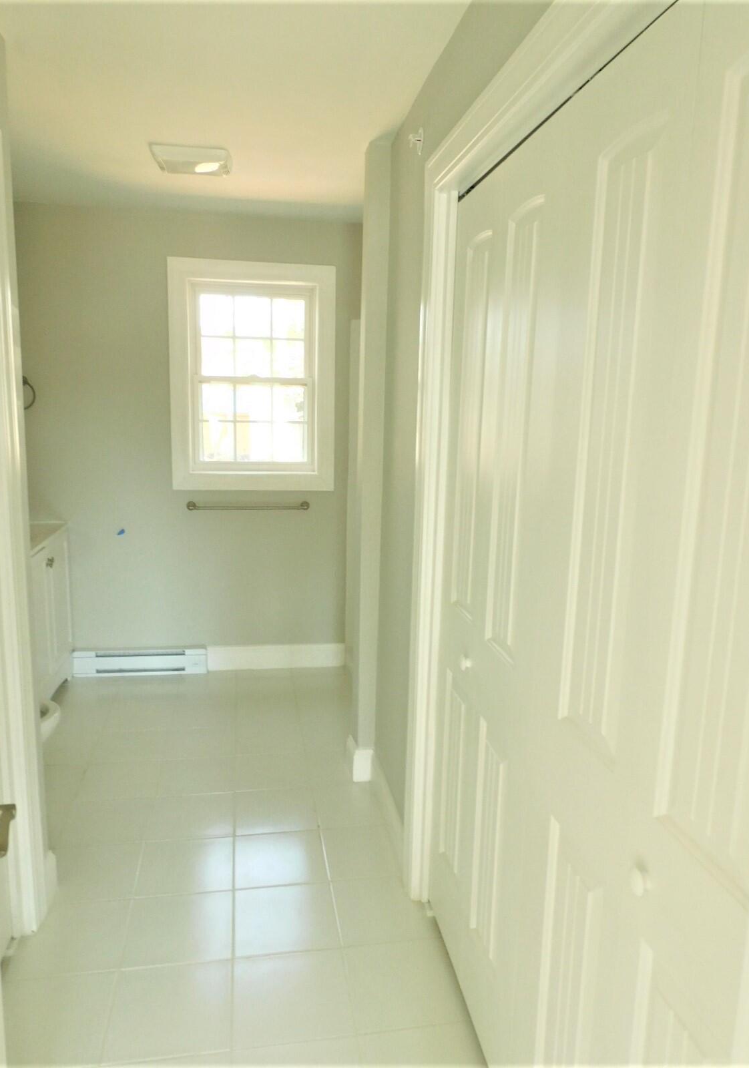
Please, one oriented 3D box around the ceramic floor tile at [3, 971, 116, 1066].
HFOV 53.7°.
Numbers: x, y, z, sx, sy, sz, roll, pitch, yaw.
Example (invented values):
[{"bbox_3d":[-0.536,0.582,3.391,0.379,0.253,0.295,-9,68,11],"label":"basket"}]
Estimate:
[{"bbox_3d":[-0.799,1.185,1.791,0.292,0.010,0.292,0,10,-10],"label":"ceramic floor tile"}]

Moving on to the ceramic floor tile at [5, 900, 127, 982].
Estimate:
[{"bbox_3d":[-0.851,1.136,2.080,0.292,0.010,0.292,0,10,-10],"label":"ceramic floor tile"}]

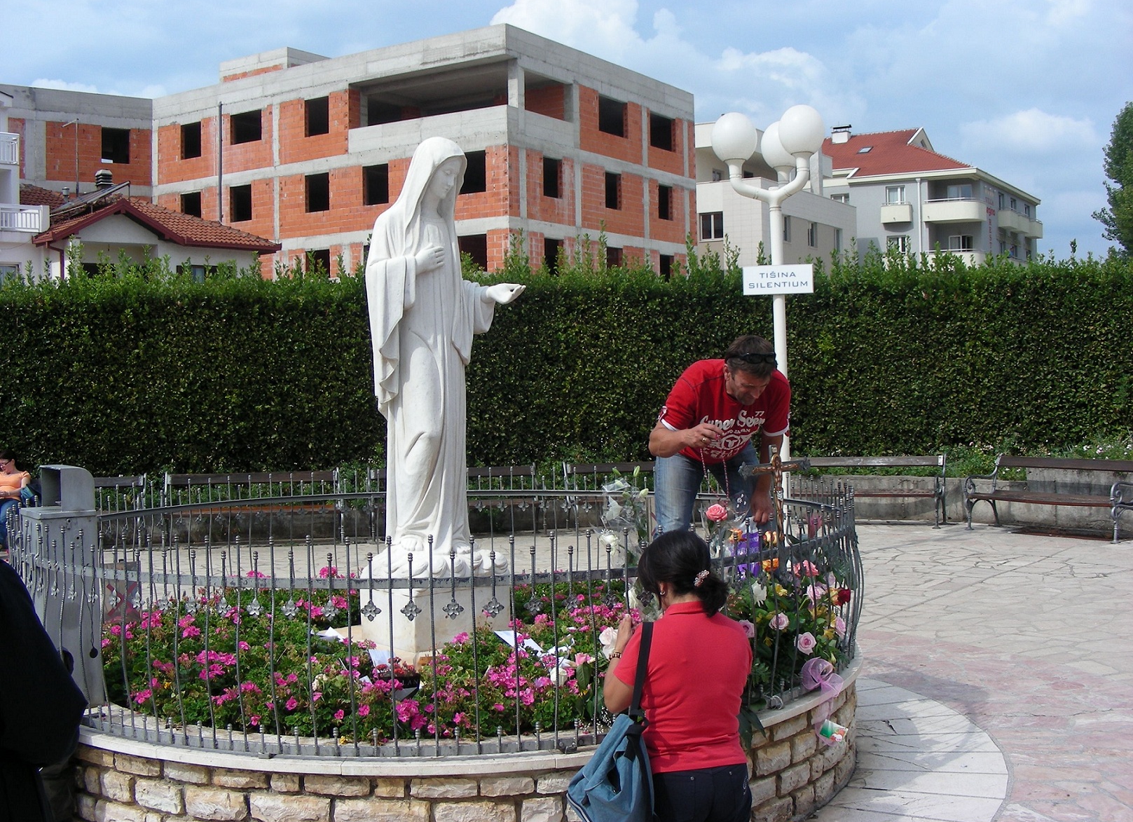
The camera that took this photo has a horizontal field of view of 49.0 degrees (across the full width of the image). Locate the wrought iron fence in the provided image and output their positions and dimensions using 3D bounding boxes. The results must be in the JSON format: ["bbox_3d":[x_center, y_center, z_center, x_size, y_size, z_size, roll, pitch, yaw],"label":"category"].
[{"bbox_3d":[-0.539,0.708,5.566,3.680,0.750,3.600,-1,2,0],"label":"wrought iron fence"}]

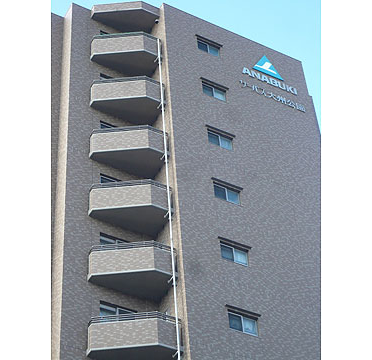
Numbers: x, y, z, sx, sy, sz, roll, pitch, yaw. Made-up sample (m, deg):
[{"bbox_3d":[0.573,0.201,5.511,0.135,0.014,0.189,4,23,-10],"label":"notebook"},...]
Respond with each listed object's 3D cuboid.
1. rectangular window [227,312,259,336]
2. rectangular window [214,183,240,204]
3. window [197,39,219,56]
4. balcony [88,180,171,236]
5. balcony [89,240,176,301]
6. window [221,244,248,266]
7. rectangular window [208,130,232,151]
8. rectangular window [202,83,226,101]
[{"bbox_3d":[1.487,3.824,36.615,0.872,0.737,0.148,21,-59,-17],"label":"rectangular window"},{"bbox_3d":[1.201,0.448,41.445,0.872,0.737,0.148,21,-59,-17],"label":"rectangular window"},{"bbox_3d":[0.771,-4.617,48.690,0.872,0.737,0.148,21,-59,-17],"label":"window"},{"bbox_3d":[-1.589,0.631,40.197,2.175,1.264,1.058,21,-59,-17],"label":"balcony"},{"bbox_3d":[-1.436,2.265,36.957,2.084,1.256,1.052,21,-59,-17],"label":"balcony"},{"bbox_3d":[1.344,2.136,39.030,0.872,0.737,0.148,21,-59,-17],"label":"window"},{"bbox_3d":[1.057,-1.240,43.860,0.872,0.737,0.148,21,-59,-17],"label":"rectangular window"},{"bbox_3d":[0.914,-2.929,46.275,0.872,0.737,0.148,21,-59,-17],"label":"rectangular window"}]

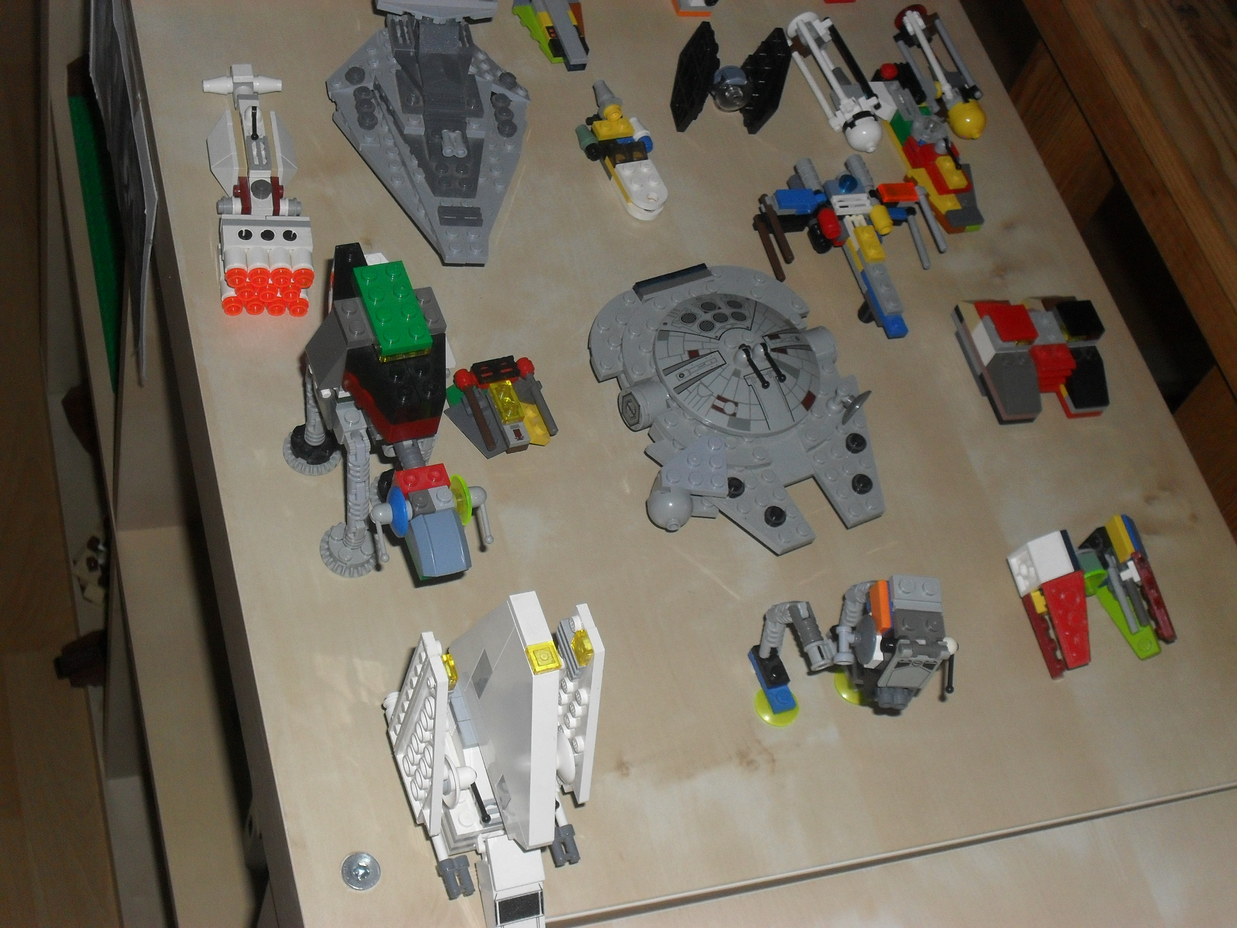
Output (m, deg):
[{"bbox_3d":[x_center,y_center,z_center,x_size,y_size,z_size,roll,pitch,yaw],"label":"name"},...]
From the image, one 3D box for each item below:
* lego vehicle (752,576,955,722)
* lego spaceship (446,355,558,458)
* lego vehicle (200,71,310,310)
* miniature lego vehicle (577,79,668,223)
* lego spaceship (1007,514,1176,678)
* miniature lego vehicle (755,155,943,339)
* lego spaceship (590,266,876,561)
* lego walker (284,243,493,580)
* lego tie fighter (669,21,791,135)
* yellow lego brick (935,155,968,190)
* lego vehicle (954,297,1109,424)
[{"bbox_3d":[0.081,0.063,0.587,0.063,0.053,0.040,-2,58,-15],"label":"lego vehicle"},{"bbox_3d":[-0.043,-0.020,0.631,0.037,0.019,0.033,-12,61,-21],"label":"lego spaceship"},{"bbox_3d":[-0.136,-0.108,0.660,0.034,0.027,0.116,-3,58,-16],"label":"lego vehicle"},{"bbox_3d":[0.001,-0.131,0.713,0.029,0.022,0.069,-13,62,-21],"label":"miniature lego vehicle"},{"bbox_3d":[0.174,0.048,0.639,0.056,0.023,0.052,-4,59,-17],"label":"lego spaceship"},{"bbox_3d":[0.097,-0.087,0.702,0.073,0.031,0.082,-9,60,-20],"label":"miniature lego vehicle"},{"bbox_3d":[0.045,-0.027,0.643,0.103,0.043,0.122,-19,64,-24],"label":"lego spaceship"},{"bbox_3d":[-0.073,-0.010,0.563,0.049,0.108,0.094,-12,61,-21],"label":"lego walker"},{"bbox_3d":[0.046,-0.158,0.725,0.035,0.050,0.033,-1,58,-15],"label":"lego tie fighter"},{"bbox_3d":[0.140,-0.123,0.739,0.008,0.005,0.016,-14,62,-22],"label":"yellow lego brick"},{"bbox_3d":[0.168,-0.045,0.700,0.057,0.019,0.057,-8,60,-19],"label":"lego vehicle"}]

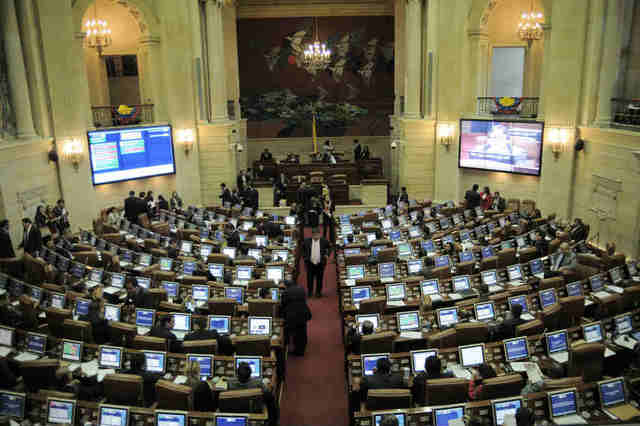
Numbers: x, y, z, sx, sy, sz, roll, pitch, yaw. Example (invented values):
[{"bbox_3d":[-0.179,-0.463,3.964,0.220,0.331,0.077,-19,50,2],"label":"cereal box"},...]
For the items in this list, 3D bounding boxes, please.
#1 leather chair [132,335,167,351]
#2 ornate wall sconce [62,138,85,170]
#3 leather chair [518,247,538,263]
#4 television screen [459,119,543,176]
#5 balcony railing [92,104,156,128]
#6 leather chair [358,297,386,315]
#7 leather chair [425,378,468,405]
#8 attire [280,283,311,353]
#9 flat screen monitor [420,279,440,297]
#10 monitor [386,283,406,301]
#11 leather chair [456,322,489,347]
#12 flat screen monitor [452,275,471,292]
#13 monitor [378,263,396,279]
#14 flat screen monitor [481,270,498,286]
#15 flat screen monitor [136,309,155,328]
[{"bbox_3d":[-2.505,2.347,7.625,0.600,1.080,0.620,2,13,13],"label":"leather chair"},{"bbox_3d":[-9.040,-2.127,17.591,0.620,1.130,0.330,-9,14,-33],"label":"ornate wall sconce"},{"bbox_3d":[4.671,1.268,11.309,0.610,1.030,0.650,-5,13,-17],"label":"leather chair"},{"bbox_3d":[6.196,-2.297,16.585,0.100,1.761,3.128,-13,18,-36],"label":"television screen"},{"bbox_3d":[-6.579,-3.295,16.224,0.250,0.640,2.220,9,16,38],"label":"balcony railing"},{"bbox_3d":[1.003,2.166,9.857,0.610,1.040,0.640,-5,13,-16],"label":"leather chair"},{"bbox_3d":[1.542,2.492,6.275,0.610,1.030,0.650,-2,13,-4],"label":"leather chair"},{"bbox_3d":[-0.480,2.056,9.342,0.560,1.530,0.360,-4,13,-15],"label":"attire"},{"bbox_3d":[2.370,1.599,10.277,0.395,0.335,0.085,-4,-2,-12],"label":"flat screen monitor"},{"bbox_3d":[1.436,1.478,8.971,0.375,0.295,0.060,-4,-11,-10],"label":"monitor"},{"bbox_3d":[2.632,2.384,8.706,0.610,1.040,0.640,-3,12,-9],"label":"leather chair"},{"bbox_3d":[2.968,1.512,10.069,0.405,0.345,0.060,-4,2,-15],"label":"flat screen monitor"},{"bbox_3d":[1.554,1.335,11.086,0.405,0.345,0.060,-3,2,-9],"label":"monitor"},{"bbox_3d":[3.375,1.308,9.531,0.375,0.295,0.060,-5,-10,-17],"label":"flat screen monitor"},{"bbox_3d":[-3.298,1.981,9.032,0.395,0.335,0.085,3,-2,18],"label":"flat screen monitor"}]

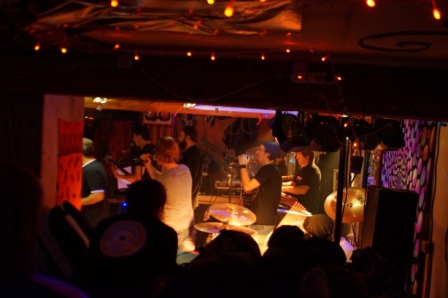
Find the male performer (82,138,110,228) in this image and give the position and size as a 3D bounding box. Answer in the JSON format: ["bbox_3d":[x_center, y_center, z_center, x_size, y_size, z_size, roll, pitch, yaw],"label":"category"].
[{"bbox_3d":[-1.590,0.725,6.197,0.480,1.700,0.520,2,3,6],"label":"male performer"}]

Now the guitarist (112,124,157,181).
[{"bbox_3d":[-1.128,0.564,6.748,0.560,1.760,0.520,2,3,9],"label":"guitarist"}]

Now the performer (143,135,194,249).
[{"bbox_3d":[-0.552,0.737,5.548,0.500,1.740,0.500,4,4,37],"label":"performer"}]

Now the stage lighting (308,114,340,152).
[{"bbox_3d":[0.770,-0.119,4.000,0.230,0.250,0.260,1,-23,-22],"label":"stage lighting"}]

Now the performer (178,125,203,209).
[{"bbox_3d":[-0.468,0.586,6.849,0.420,1.800,0.500,3,3,15],"label":"performer"}]

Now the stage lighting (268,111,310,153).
[{"bbox_3d":[0.495,-0.132,3.950,0.260,0.270,0.270,1,-23,-22],"label":"stage lighting"}]

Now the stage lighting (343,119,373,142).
[{"bbox_3d":[1.048,-0.145,4.100,0.220,0.230,0.250,1,-23,-22],"label":"stage lighting"}]

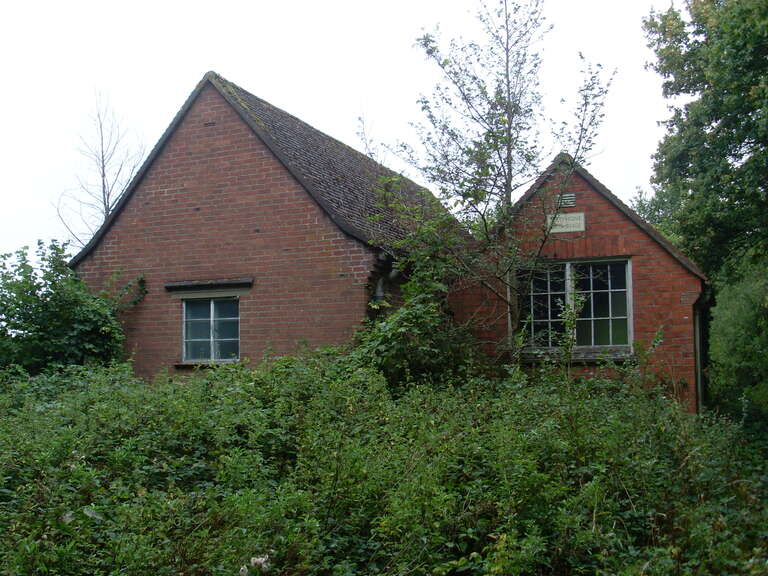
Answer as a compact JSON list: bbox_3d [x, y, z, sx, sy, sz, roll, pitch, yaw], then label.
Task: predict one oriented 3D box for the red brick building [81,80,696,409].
[{"bbox_3d":[1.018,-0.326,14.909,9.312,5.142,8.379,-3,-6,25],"label":"red brick building"}]

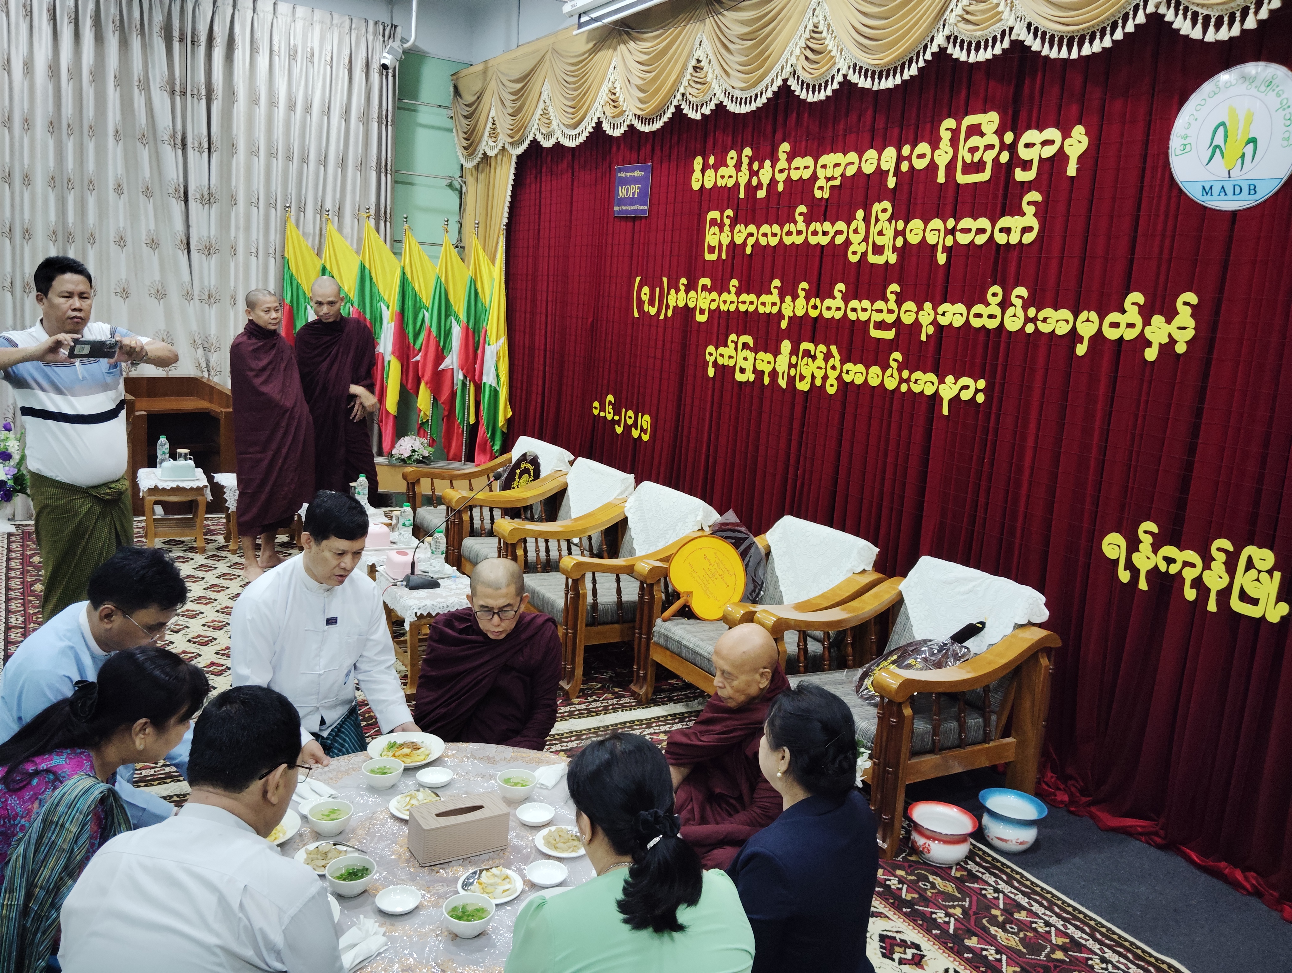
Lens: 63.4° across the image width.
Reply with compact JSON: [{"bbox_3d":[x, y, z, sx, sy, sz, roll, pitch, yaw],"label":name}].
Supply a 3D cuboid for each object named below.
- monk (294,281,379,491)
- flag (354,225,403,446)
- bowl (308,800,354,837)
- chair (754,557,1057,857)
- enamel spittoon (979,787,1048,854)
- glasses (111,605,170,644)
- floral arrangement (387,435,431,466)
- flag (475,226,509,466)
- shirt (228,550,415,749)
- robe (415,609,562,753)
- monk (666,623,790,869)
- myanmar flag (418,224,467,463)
[{"bbox_3d":[-1.896,-0.405,6.343,0.490,1.700,0.360,-3,12,-37],"label":"monk"},{"bbox_3d":[-2.121,-1.170,8.220,0.390,1.780,0.220,4,10,-4],"label":"flag"},{"bbox_3d":[-0.808,0.858,2.679,0.114,0.058,0.114,4,10,-1],"label":"bowl"},{"bbox_3d":[0.877,0.707,3.717,0.755,0.810,0.775,-2,11,-31],"label":"chair"},{"bbox_3d":[1.219,1.126,3.481,0.219,0.142,0.219,4,10,-1],"label":"enamel spittoon"},{"bbox_3d":[-1.200,0.305,2.490,0.140,0.045,0.140,43,9,-9],"label":"glasses"},{"bbox_3d":[-1.820,-0.276,8.046,0.350,0.230,0.320,-2,12,-33],"label":"floral arrangement"},{"bbox_3d":[-1.205,-1.094,8.250,0.290,1.820,0.250,-2,11,-31],"label":"flag"},{"bbox_3d":[-0.952,0.453,3.060,0.480,0.560,0.400,-3,12,-37],"label":"shirt"},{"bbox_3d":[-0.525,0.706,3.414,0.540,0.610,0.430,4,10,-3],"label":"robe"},{"bbox_3d":[0.228,0.784,2.977,0.560,0.800,0.580,-2,11,-31],"label":"monk"},{"bbox_3d":[-1.596,-1.105,8.250,0.370,1.750,0.220,4,10,-4],"label":"myanmar flag"}]

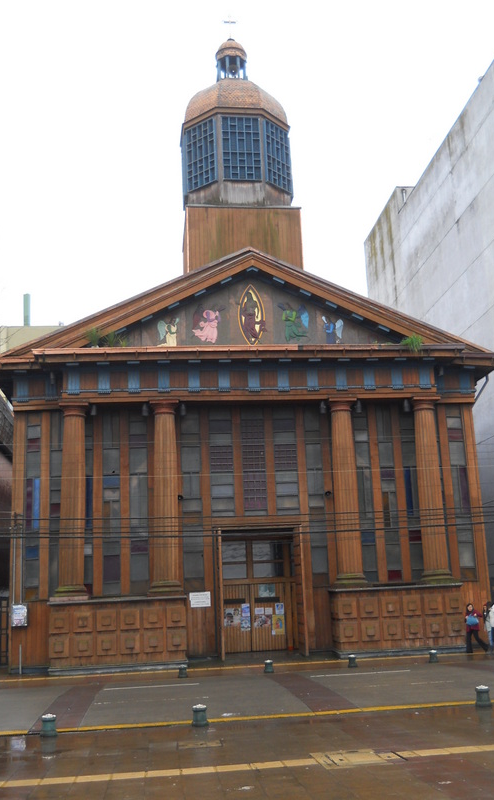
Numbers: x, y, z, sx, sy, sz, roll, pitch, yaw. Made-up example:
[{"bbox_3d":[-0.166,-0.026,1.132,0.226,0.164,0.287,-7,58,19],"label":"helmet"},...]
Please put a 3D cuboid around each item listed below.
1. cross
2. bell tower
[{"bbox_3d":[-0.741,-16.316,37.376,0.566,1.170,0.080,0,-13,-8],"label":"cross"},{"bbox_3d":[-0.508,-10.044,35.950,4.433,11.704,4.433,0,-13,-8],"label":"bell tower"}]

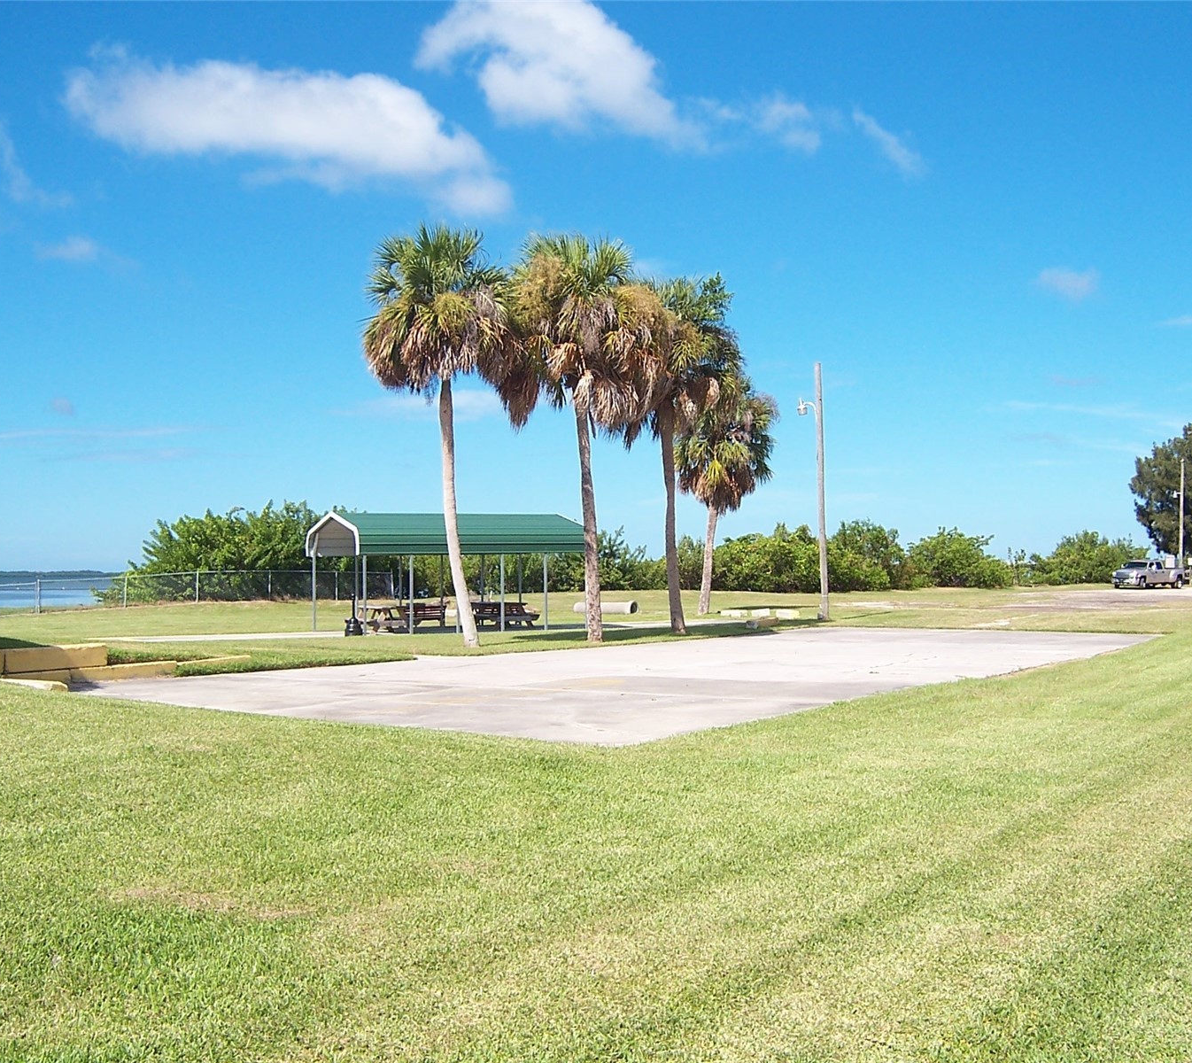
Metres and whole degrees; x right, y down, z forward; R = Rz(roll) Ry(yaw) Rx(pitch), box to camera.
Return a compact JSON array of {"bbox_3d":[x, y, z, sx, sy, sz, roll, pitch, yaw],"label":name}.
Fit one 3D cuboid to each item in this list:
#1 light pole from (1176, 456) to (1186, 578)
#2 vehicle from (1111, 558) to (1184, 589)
[{"bbox_3d":[40.688,-0.650,94.118,0.750,8.780,0.320,0,-2,-17],"label":"light pole"},{"bbox_3d":[36.759,2.797,90.026,6.200,1.930,2.150,1,-2,-42],"label":"vehicle"}]

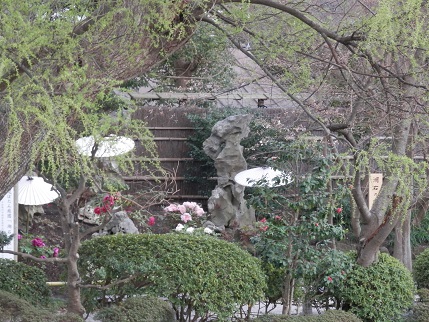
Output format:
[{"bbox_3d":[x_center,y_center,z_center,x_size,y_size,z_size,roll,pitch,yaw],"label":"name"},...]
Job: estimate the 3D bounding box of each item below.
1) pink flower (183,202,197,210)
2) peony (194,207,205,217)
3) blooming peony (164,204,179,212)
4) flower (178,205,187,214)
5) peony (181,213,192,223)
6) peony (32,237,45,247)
[{"bbox_3d":[-0.394,0.723,40.500,0.221,0.133,0.160,0,2,0],"label":"pink flower"},{"bbox_3d":[-0.227,0.807,40.300,0.151,0.155,0.140,-1,2,-17],"label":"peony"},{"bbox_3d":[-0.692,0.755,40.300,0.210,0.124,0.170,0,2,11],"label":"blooming peony"},{"bbox_3d":[-0.510,0.777,40.200,0.137,0.146,0.140,0,2,0],"label":"flower"},{"bbox_3d":[-0.438,0.904,40.000,0.174,0.157,0.120,0,2,0],"label":"peony"},{"bbox_3d":[-2.733,1.271,39.300,0.213,0.146,0.180,0,2,-6],"label":"peony"}]

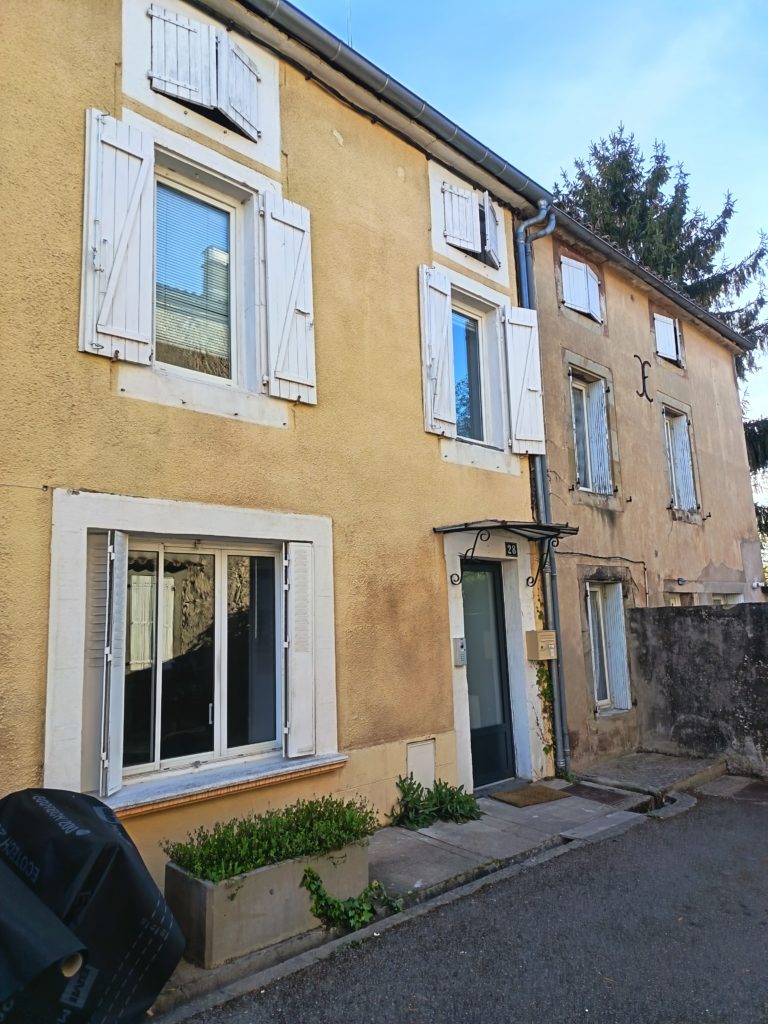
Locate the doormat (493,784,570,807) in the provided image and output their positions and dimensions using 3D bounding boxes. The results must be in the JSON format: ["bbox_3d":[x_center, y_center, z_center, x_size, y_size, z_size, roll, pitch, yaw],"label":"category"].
[{"bbox_3d":[1.317,2.544,6.389,0.600,0.020,0.450,3,-10,-29],"label":"doormat"}]

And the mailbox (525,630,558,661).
[{"bbox_3d":[1.644,1.383,7.339,0.320,0.288,0.140,7,-13,-44],"label":"mailbox"}]

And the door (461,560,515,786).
[{"bbox_3d":[0.965,1.554,7.019,0.860,2.160,0.080,7,-13,-44],"label":"door"}]

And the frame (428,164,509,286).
[{"bbox_3d":[0.957,-3.057,7.587,1.290,0.980,0.200,7,-13,-44],"label":"frame"}]

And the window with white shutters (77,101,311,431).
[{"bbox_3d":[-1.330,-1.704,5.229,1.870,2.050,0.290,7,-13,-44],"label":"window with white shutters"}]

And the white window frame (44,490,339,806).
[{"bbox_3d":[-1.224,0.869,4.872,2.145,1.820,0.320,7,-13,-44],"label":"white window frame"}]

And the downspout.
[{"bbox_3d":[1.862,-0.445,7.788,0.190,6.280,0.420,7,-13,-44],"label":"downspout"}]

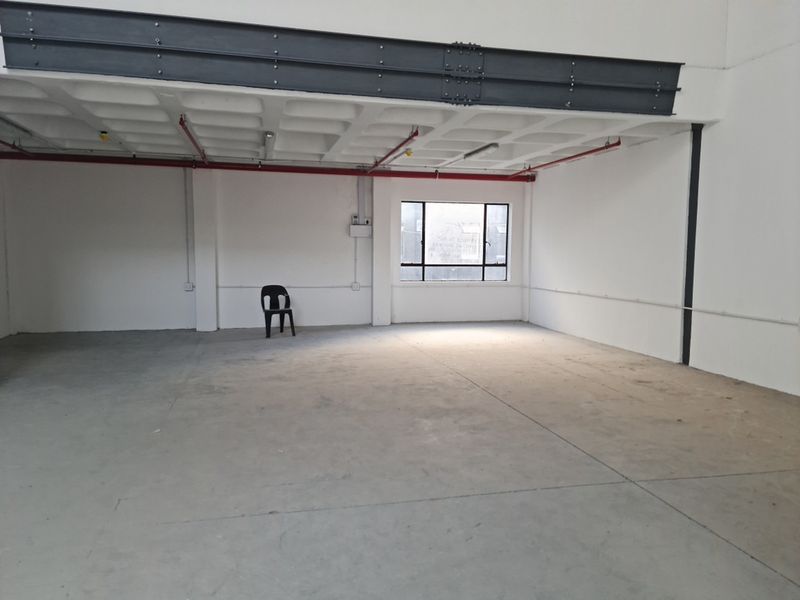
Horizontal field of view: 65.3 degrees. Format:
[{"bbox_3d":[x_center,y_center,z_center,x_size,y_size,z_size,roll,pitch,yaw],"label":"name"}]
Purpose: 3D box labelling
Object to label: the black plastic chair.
[{"bbox_3d":[-2.039,0.183,10.355,0.470,0.820,0.490,-2,5,-31],"label":"black plastic chair"}]

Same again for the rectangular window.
[{"bbox_3d":[1.121,-1.164,12.562,2.291,1.567,0.100,0,5,-15],"label":"rectangular window"}]

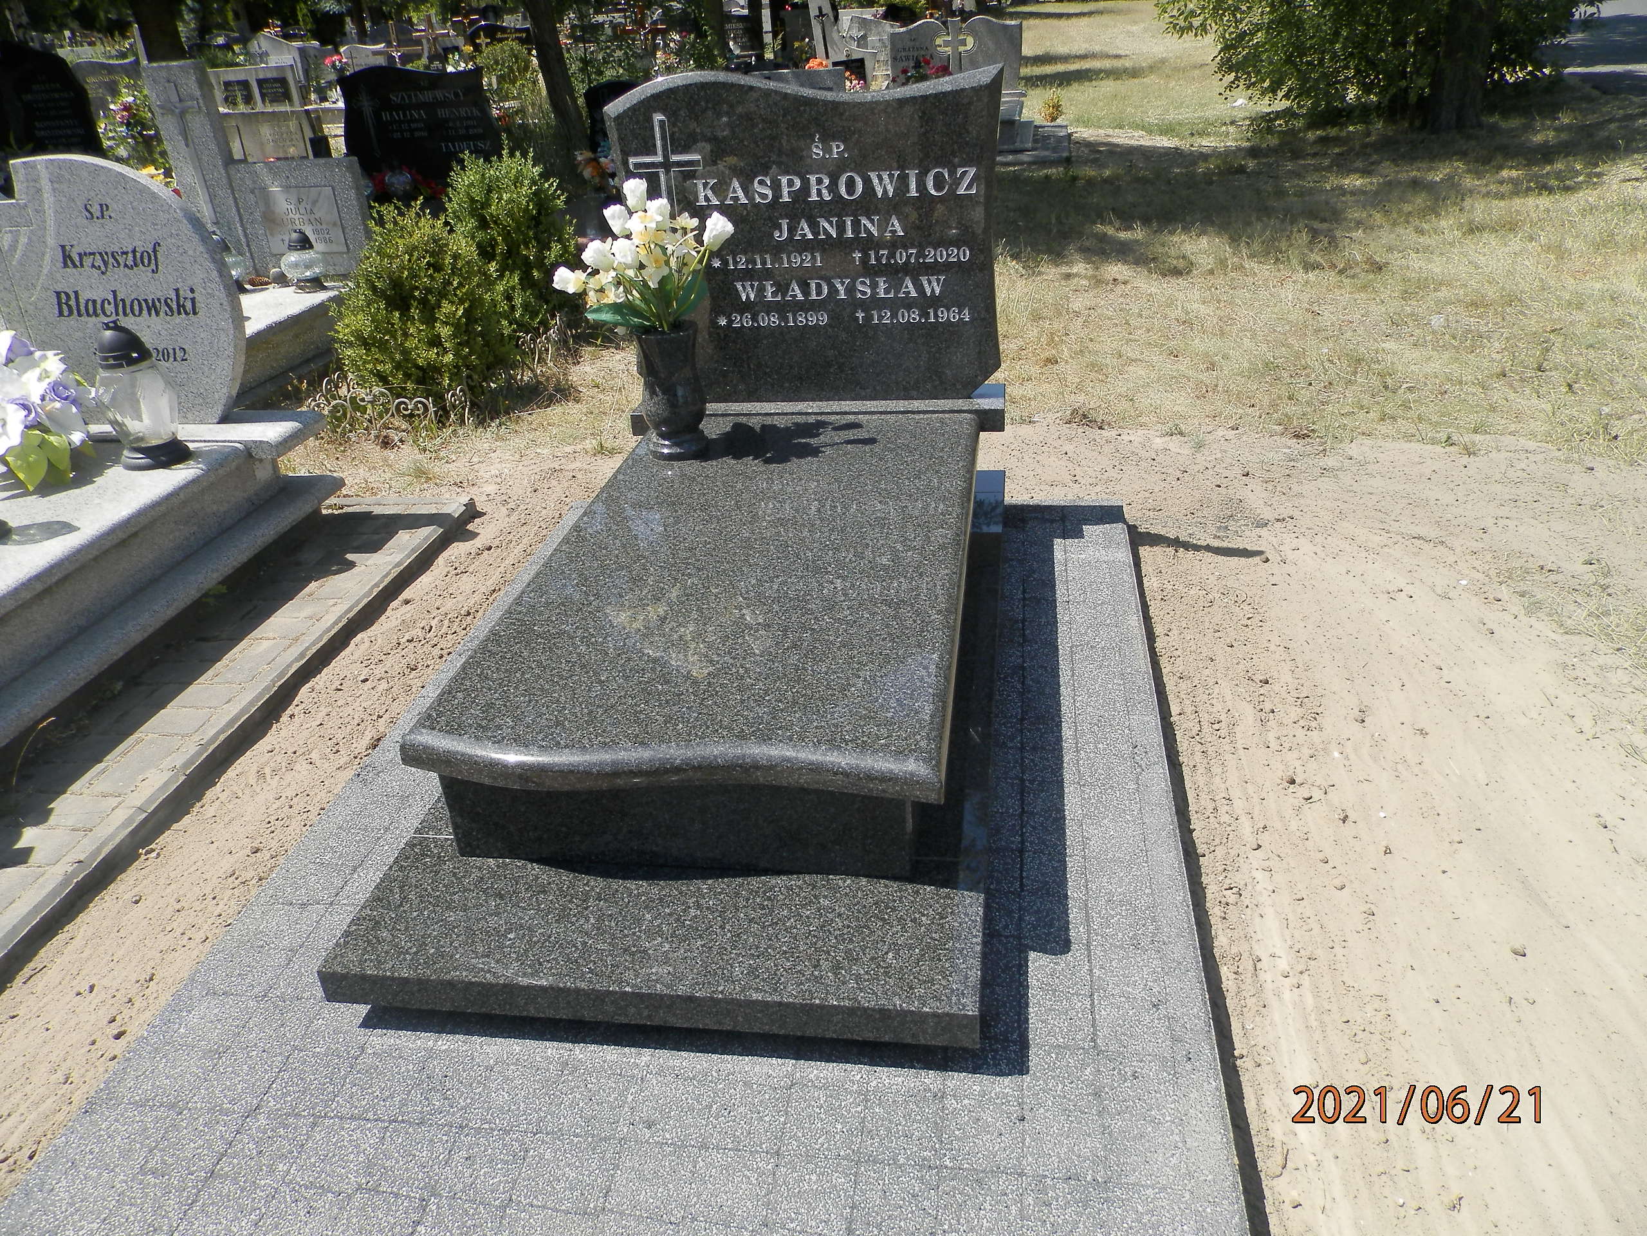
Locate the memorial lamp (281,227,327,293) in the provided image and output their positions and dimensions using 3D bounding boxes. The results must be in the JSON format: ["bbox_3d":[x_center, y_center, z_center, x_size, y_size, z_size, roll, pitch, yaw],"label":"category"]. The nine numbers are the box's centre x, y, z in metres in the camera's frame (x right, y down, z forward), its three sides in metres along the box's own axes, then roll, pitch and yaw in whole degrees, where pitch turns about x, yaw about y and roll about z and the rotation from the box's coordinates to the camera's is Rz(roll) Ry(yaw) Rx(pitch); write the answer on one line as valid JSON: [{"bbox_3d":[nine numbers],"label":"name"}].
[{"bbox_3d":[-2.277,-1.567,5.199,0.200,0.240,0.200,1,29,9],"label":"memorial lamp"}]

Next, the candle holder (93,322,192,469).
[{"bbox_3d":[-1.692,-0.553,2.928,0.190,0.345,0.190,1,29,9],"label":"candle holder"}]

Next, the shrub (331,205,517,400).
[{"bbox_3d":[-1.511,-1.211,4.490,0.690,0.690,0.680,1,29,9],"label":"shrub"}]

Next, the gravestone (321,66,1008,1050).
[{"bbox_3d":[-0.144,-0.322,2.139,0.910,1.080,1.810,1,29,9],"label":"gravestone"}]

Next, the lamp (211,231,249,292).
[{"bbox_3d":[-2.679,-1.595,5.303,0.195,0.245,0.195,1,29,9],"label":"lamp"}]

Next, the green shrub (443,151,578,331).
[{"bbox_3d":[-1.344,-1.611,5.128,0.610,0.760,0.600,1,29,9],"label":"green shrub"}]

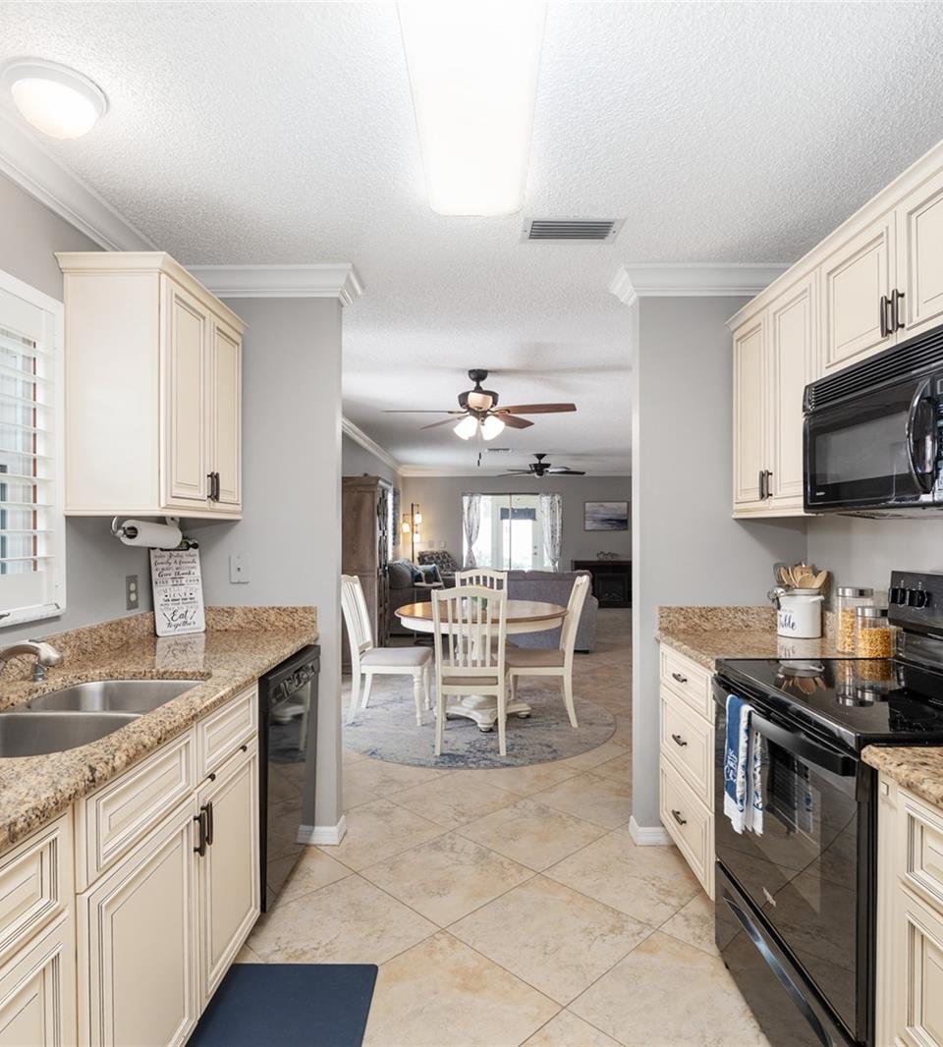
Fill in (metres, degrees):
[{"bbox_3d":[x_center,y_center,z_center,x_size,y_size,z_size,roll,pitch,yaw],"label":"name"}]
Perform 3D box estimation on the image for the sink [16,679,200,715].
[{"bbox_3d":[-0.947,0.572,1.699,0.405,0.200,0.345,0,-1,1],"label":"sink"}]

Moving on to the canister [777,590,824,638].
[{"bbox_3d":[1.333,0.369,2.468,0.166,0.175,0.166,0,-1,-11],"label":"canister"}]

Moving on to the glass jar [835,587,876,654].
[{"bbox_3d":[1.362,0.345,2.165,0.120,0.225,0.120,0,-1,1],"label":"glass jar"}]

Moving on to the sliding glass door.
[{"bbox_3d":[0.720,0.480,11.050,1.800,2.060,0.140,0,-1,1],"label":"sliding glass door"}]

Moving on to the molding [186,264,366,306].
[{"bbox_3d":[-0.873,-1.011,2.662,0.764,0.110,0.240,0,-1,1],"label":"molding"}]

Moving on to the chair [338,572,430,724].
[{"bbox_3d":[-0.605,0.894,4.440,0.590,1.020,0.470,0,-1,7],"label":"chair"}]

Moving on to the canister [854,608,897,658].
[{"bbox_3d":[1.369,0.376,2.075,0.120,0.160,0.120,0,-1,1],"label":"canister"}]

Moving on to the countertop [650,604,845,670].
[{"bbox_3d":[1.111,0.429,2.325,0.650,0.140,0.590,0,-1,1],"label":"countertop"}]

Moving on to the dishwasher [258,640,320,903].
[{"bbox_3d":[-0.944,0.918,2.290,0.610,0.810,0.610,0,-1,1],"label":"dishwasher"}]

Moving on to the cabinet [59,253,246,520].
[{"bbox_3d":[-1.112,-0.429,2.263,0.333,0.808,0.707,0,-1,1],"label":"cabinet"}]

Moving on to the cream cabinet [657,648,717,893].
[{"bbox_3d":[1.106,0.921,2.263,0.630,0.855,0.610,0,-1,1],"label":"cream cabinet"}]

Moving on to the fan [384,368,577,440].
[{"bbox_3d":[0.055,-0.807,4.200,1.300,0.480,1.300,0,-1,1],"label":"fan"}]

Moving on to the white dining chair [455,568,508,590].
[{"bbox_3d":[0.092,0.898,4.993,0.450,1.010,0.570,0,-1,1],"label":"white dining chair"}]

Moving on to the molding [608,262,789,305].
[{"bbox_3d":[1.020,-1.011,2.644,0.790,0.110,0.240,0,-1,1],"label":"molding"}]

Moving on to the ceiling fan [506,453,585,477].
[{"bbox_3d":[0.965,-0.811,8.550,1.300,0.360,1.300,0,-1,1],"label":"ceiling fan"}]

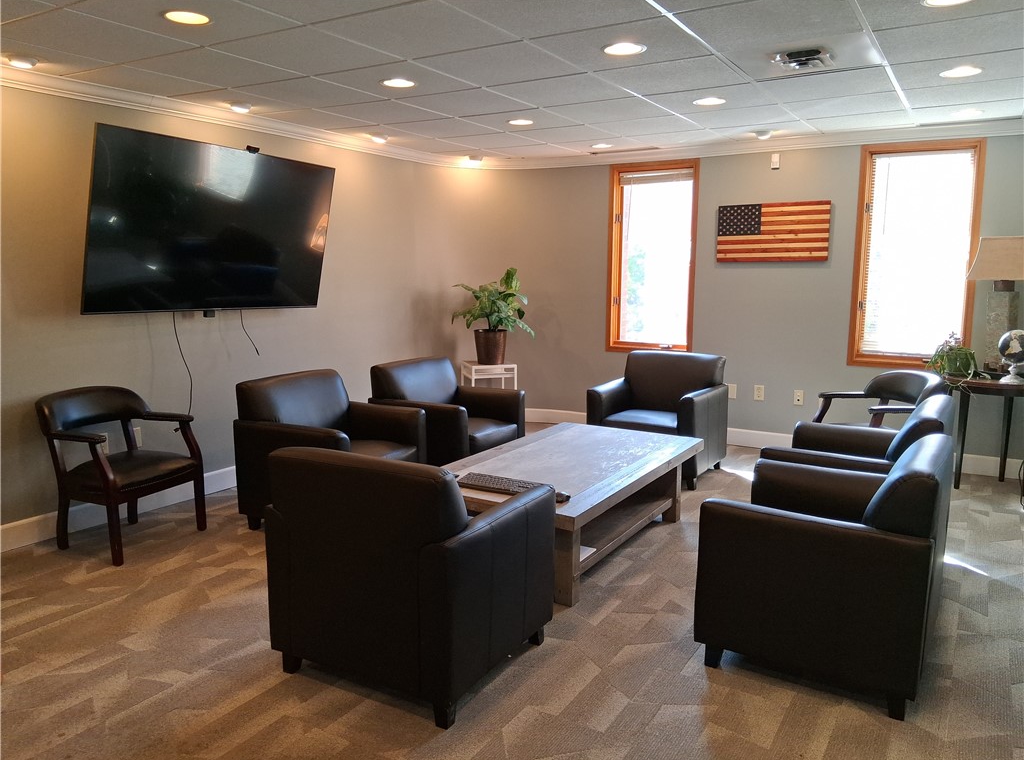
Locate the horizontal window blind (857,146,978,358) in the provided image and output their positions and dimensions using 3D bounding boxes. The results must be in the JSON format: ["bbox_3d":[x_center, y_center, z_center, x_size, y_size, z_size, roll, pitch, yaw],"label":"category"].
[{"bbox_3d":[2.760,-0.820,5.283,0.635,1.385,0.050,5,10,31],"label":"horizontal window blind"}]

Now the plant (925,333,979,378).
[{"bbox_3d":[2.788,-0.167,4.902,0.300,0.270,0.280,5,10,29],"label":"plant"}]

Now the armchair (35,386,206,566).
[{"bbox_3d":[-2.014,0.443,3.959,0.616,0.788,0.616,4,9,23],"label":"armchair"}]

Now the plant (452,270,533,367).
[{"bbox_3d":[-0.182,-0.533,6.371,0.650,0.788,0.600,0,8,-1],"label":"plant"}]

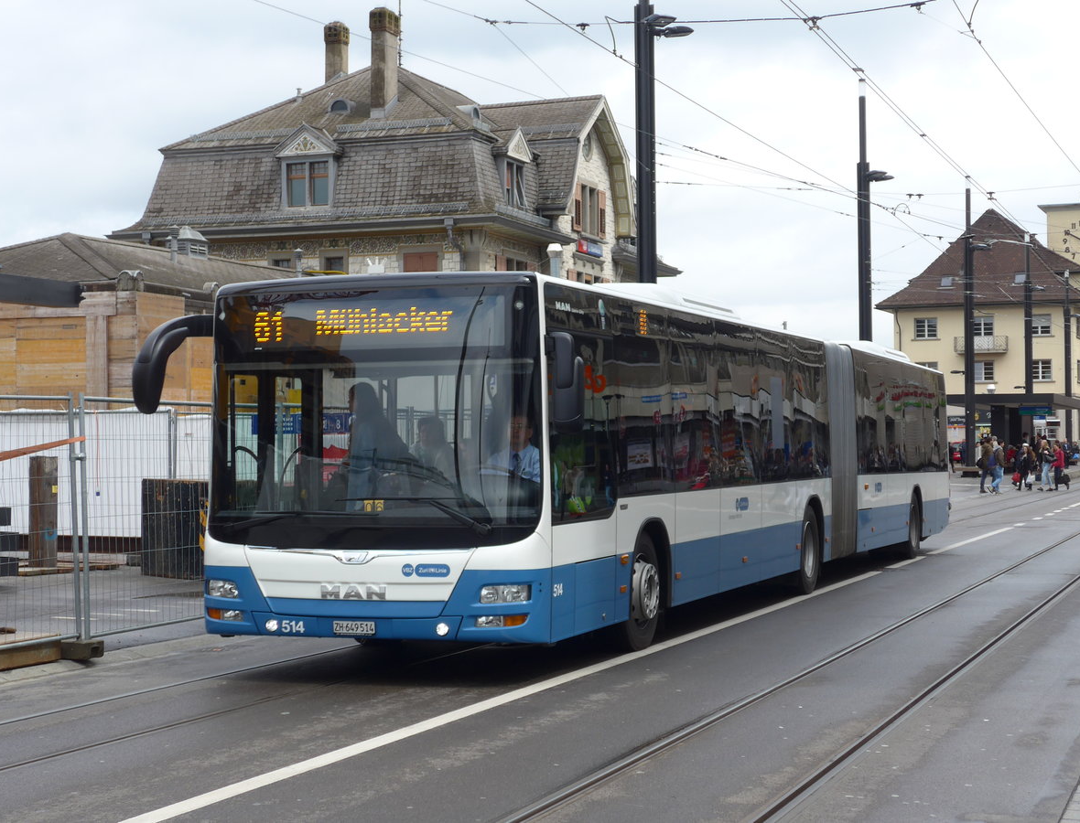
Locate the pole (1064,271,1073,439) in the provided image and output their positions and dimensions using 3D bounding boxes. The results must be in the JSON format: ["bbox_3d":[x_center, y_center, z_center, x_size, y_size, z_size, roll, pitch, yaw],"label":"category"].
[{"bbox_3d":[34.083,-2.934,127.049,0.420,12.388,0.420,0,-1,20],"label":"pole"}]

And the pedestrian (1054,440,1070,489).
[{"bbox_3d":[16.893,1.743,63.700,0.500,1.618,0.500,0,-1,-18],"label":"pedestrian"}]

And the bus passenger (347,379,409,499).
[{"bbox_3d":[-1.243,0.638,14.789,0.420,1.710,0.500,0,-1,20],"label":"bus passenger"}]

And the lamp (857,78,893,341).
[{"bbox_3d":[10.323,-3.952,60.436,1.100,12.616,1.200,0,-1,20],"label":"lamp"}]

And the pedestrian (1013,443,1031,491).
[{"bbox_3d":[15.325,1.778,62.500,0.450,1.492,0.520,1,-1,-38],"label":"pedestrian"}]

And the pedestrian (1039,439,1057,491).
[{"bbox_3d":[16.239,1.734,63.000,0.500,1.633,0.500,0,-1,-18],"label":"pedestrian"}]

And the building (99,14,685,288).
[{"bbox_3d":[-4.359,-5.940,78.081,15.400,17.200,22.400,0,-1,20],"label":"building"}]

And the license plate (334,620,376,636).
[{"bbox_3d":[-1.232,1.442,13.069,0.300,0.081,0.012,0,-1,20],"label":"license plate"}]

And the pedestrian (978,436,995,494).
[{"bbox_3d":[13.836,1.662,61.000,0.500,1.745,0.520,0,-1,-18],"label":"pedestrian"}]

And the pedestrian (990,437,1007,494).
[{"bbox_3d":[14.000,1.718,60.300,0.520,1.652,0.500,0,-1,-18],"label":"pedestrian"}]

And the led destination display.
[{"bbox_3d":[-1.205,-0.603,13.314,2.126,0.400,0.100,0,-1,20],"label":"led destination display"}]

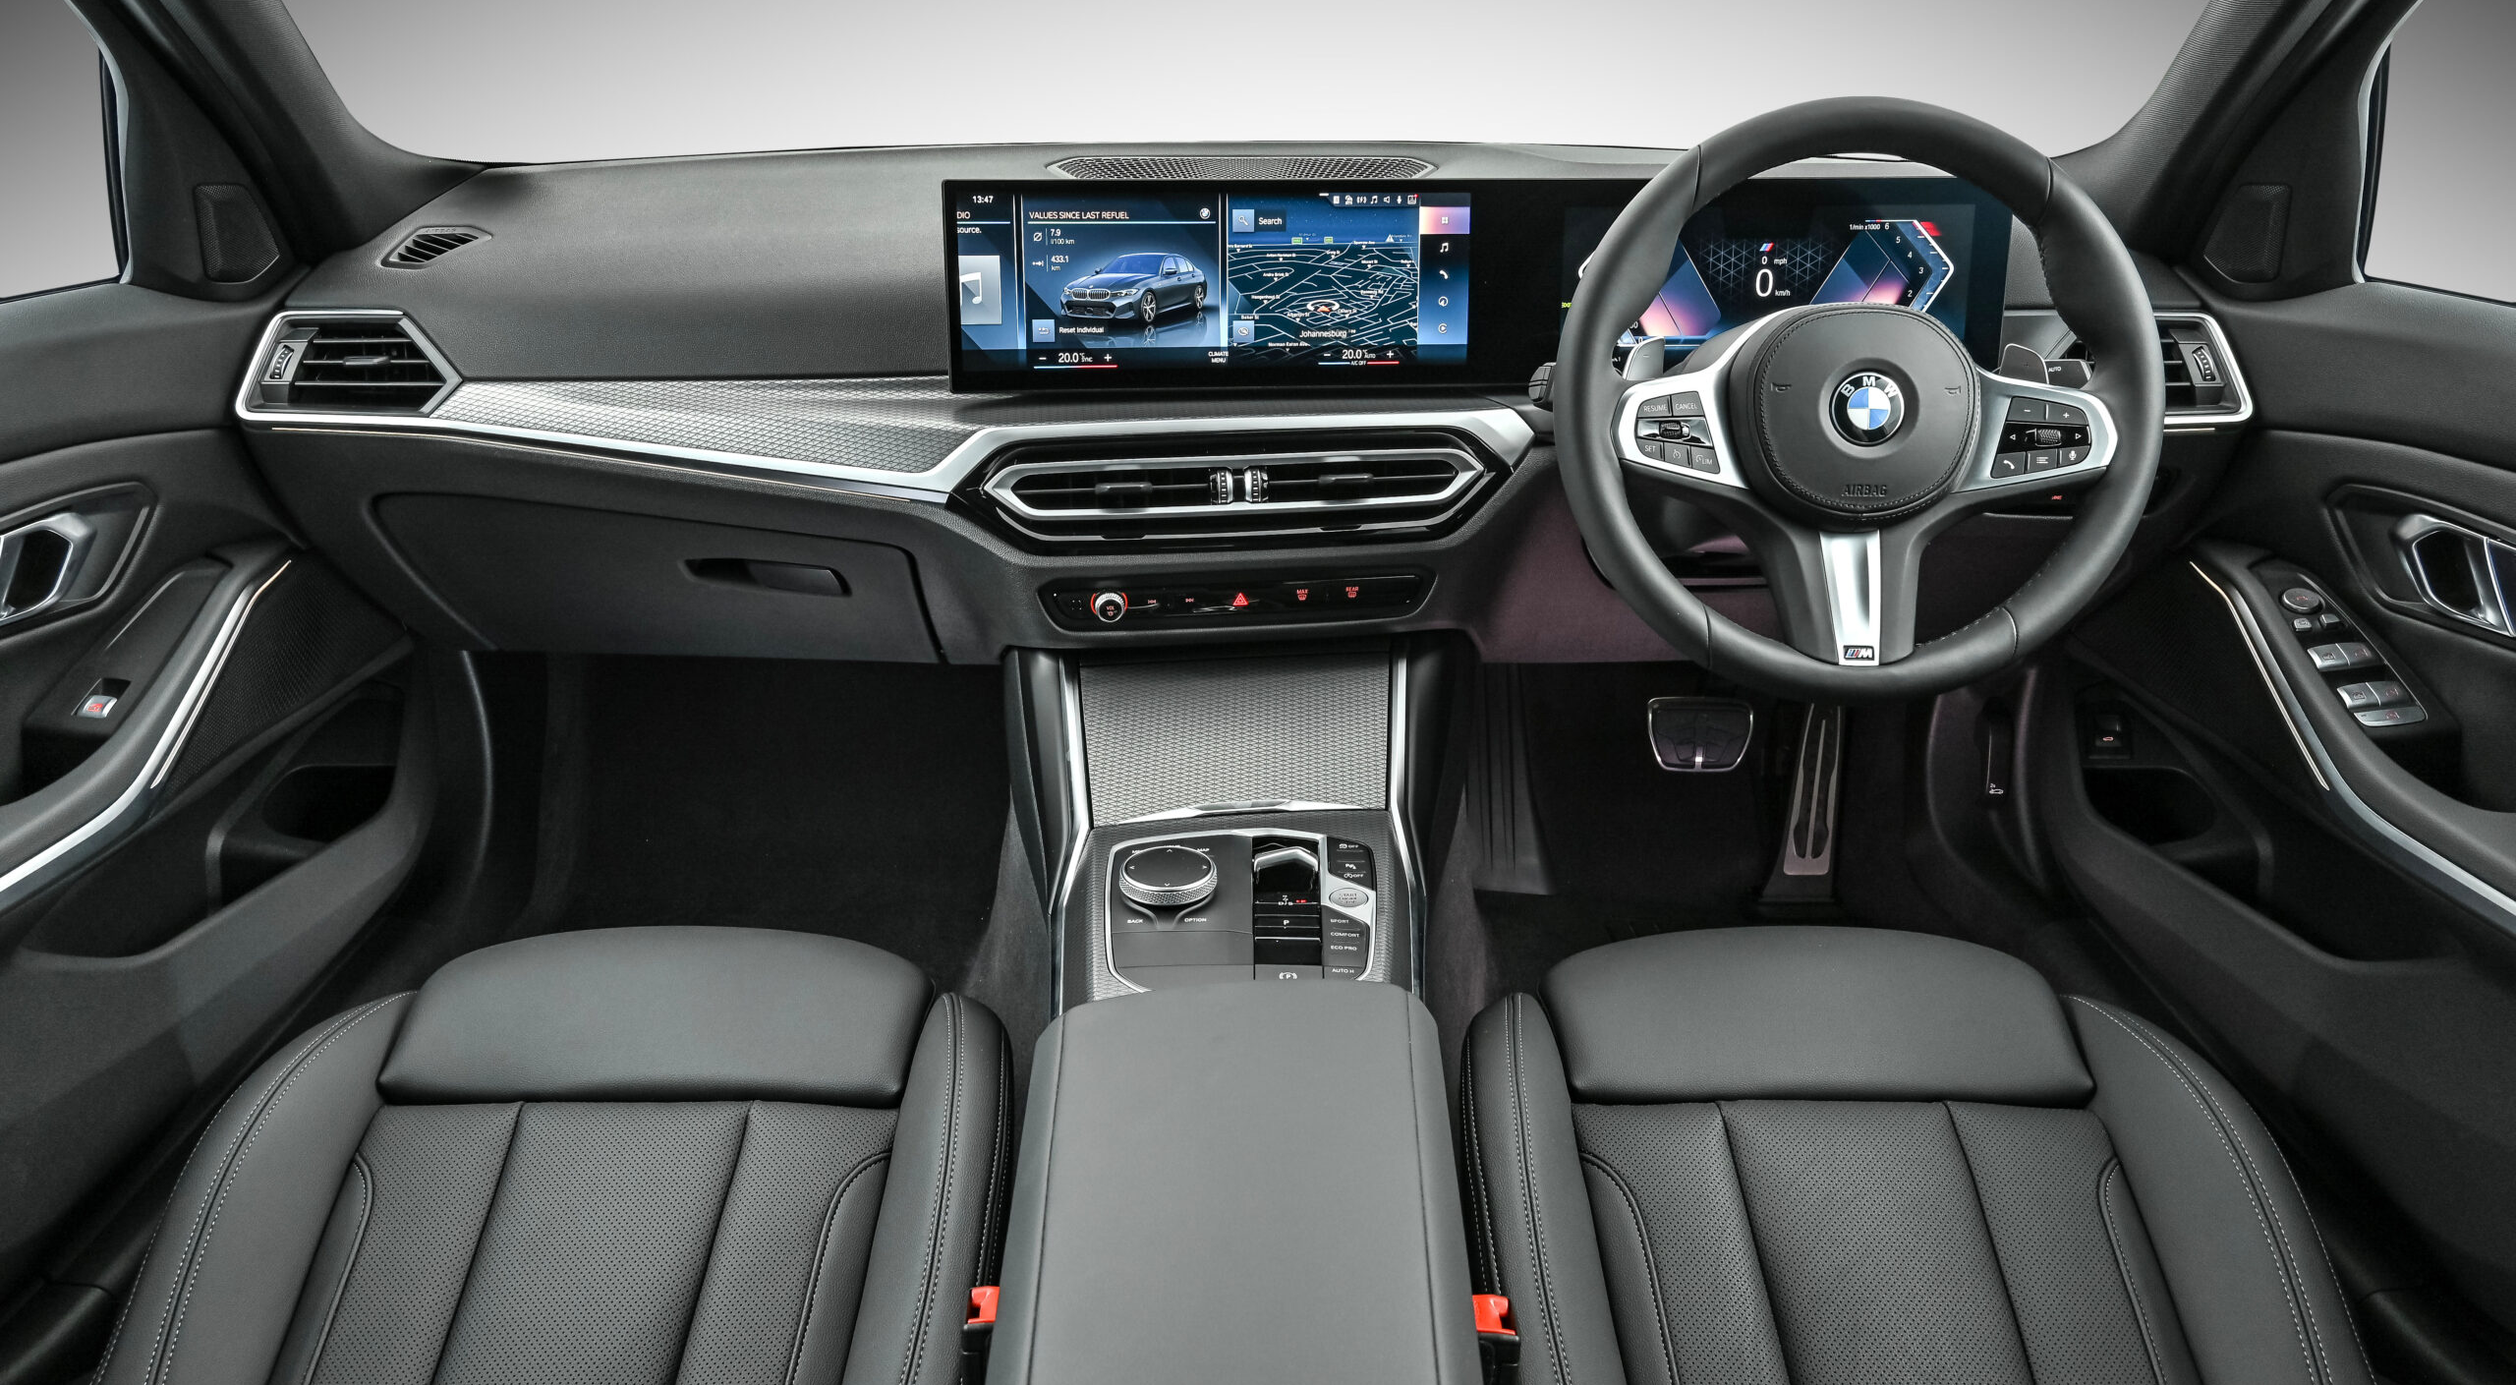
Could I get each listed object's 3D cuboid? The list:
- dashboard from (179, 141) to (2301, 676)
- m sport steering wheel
[{"bbox_3d":[-0.011,-0.224,1.259,1.420,0.340,0.430,0,29,0],"label":"dashboard"},{"bbox_3d":[0.365,-0.181,1.040,0.370,0.370,0.115,0,7,0],"label":"m sport steering wheel"}]

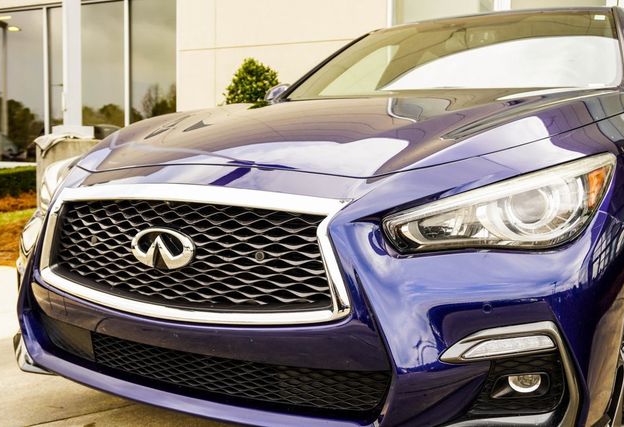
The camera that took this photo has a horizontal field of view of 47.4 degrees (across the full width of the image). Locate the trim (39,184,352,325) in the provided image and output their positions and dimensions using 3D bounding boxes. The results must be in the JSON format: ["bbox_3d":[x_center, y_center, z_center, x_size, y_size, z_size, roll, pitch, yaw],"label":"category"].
[{"bbox_3d":[-0.293,0.078,1.572,0.880,0.300,0.150,3,6,31],"label":"trim"}]

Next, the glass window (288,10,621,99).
[{"bbox_3d":[0.573,-0.662,2.953,1.370,0.180,0.880,3,37,31],"label":"glass window"}]

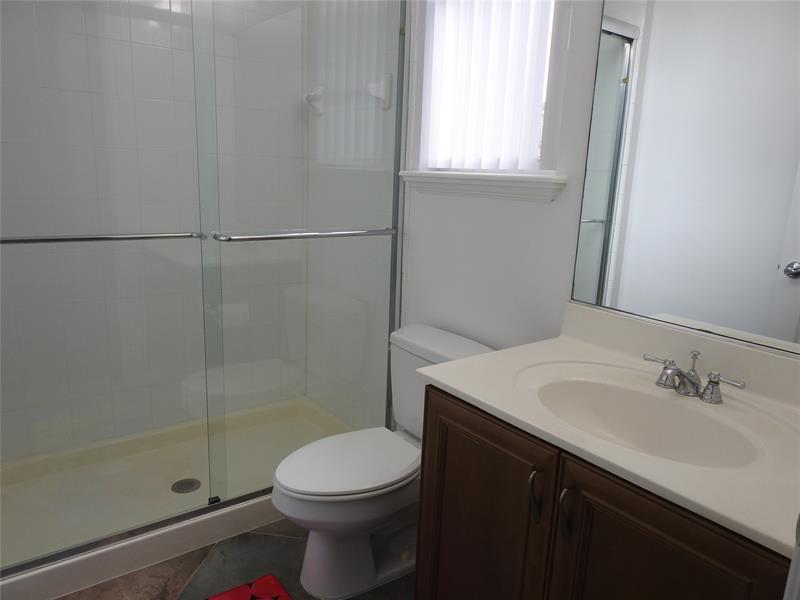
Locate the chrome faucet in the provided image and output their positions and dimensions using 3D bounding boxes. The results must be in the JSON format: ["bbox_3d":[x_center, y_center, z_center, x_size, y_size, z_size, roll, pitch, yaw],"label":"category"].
[{"bbox_3d":[0.610,0.163,1.207,0.145,0.096,0.227,-7,15,-36],"label":"chrome faucet"}]

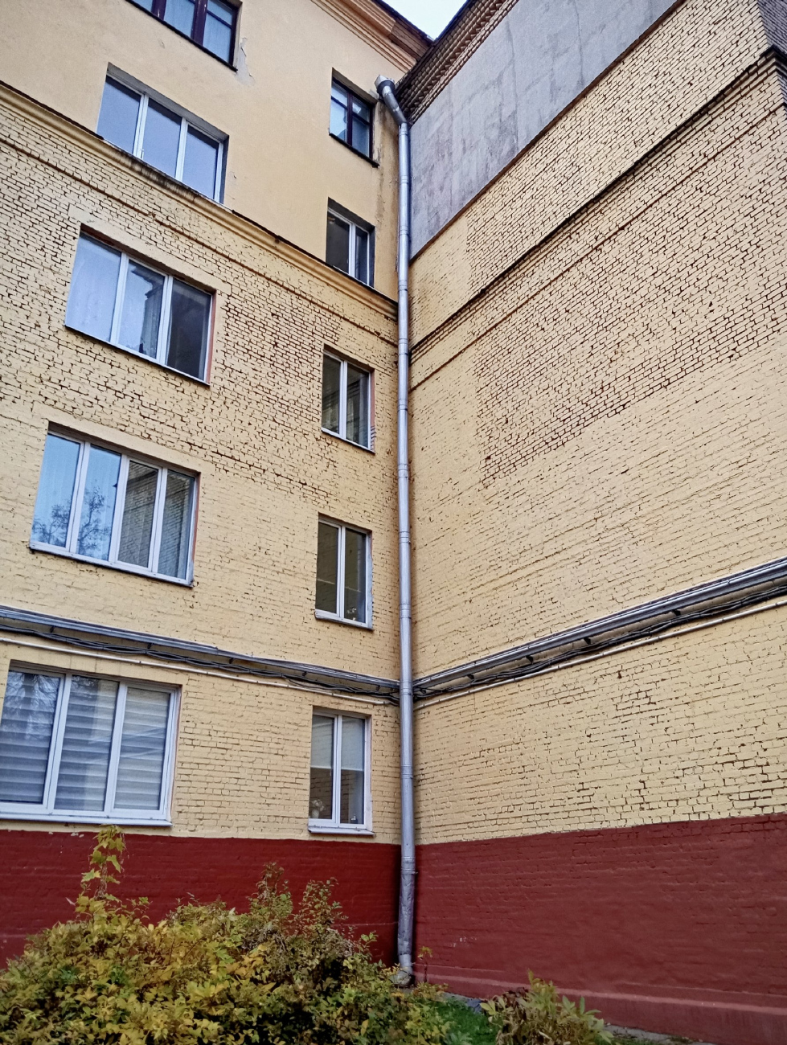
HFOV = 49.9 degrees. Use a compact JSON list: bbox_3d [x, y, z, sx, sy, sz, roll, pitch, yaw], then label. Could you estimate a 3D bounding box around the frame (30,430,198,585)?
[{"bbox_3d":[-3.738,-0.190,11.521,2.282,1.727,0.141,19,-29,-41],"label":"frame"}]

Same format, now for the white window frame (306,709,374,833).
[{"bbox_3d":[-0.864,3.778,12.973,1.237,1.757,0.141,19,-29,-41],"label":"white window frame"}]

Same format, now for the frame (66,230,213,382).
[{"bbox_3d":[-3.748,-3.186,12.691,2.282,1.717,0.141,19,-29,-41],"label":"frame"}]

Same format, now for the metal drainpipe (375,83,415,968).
[{"bbox_3d":[0.009,-1.460,15.452,0.828,17.392,0.364,19,-29,-41],"label":"metal drainpipe"}]

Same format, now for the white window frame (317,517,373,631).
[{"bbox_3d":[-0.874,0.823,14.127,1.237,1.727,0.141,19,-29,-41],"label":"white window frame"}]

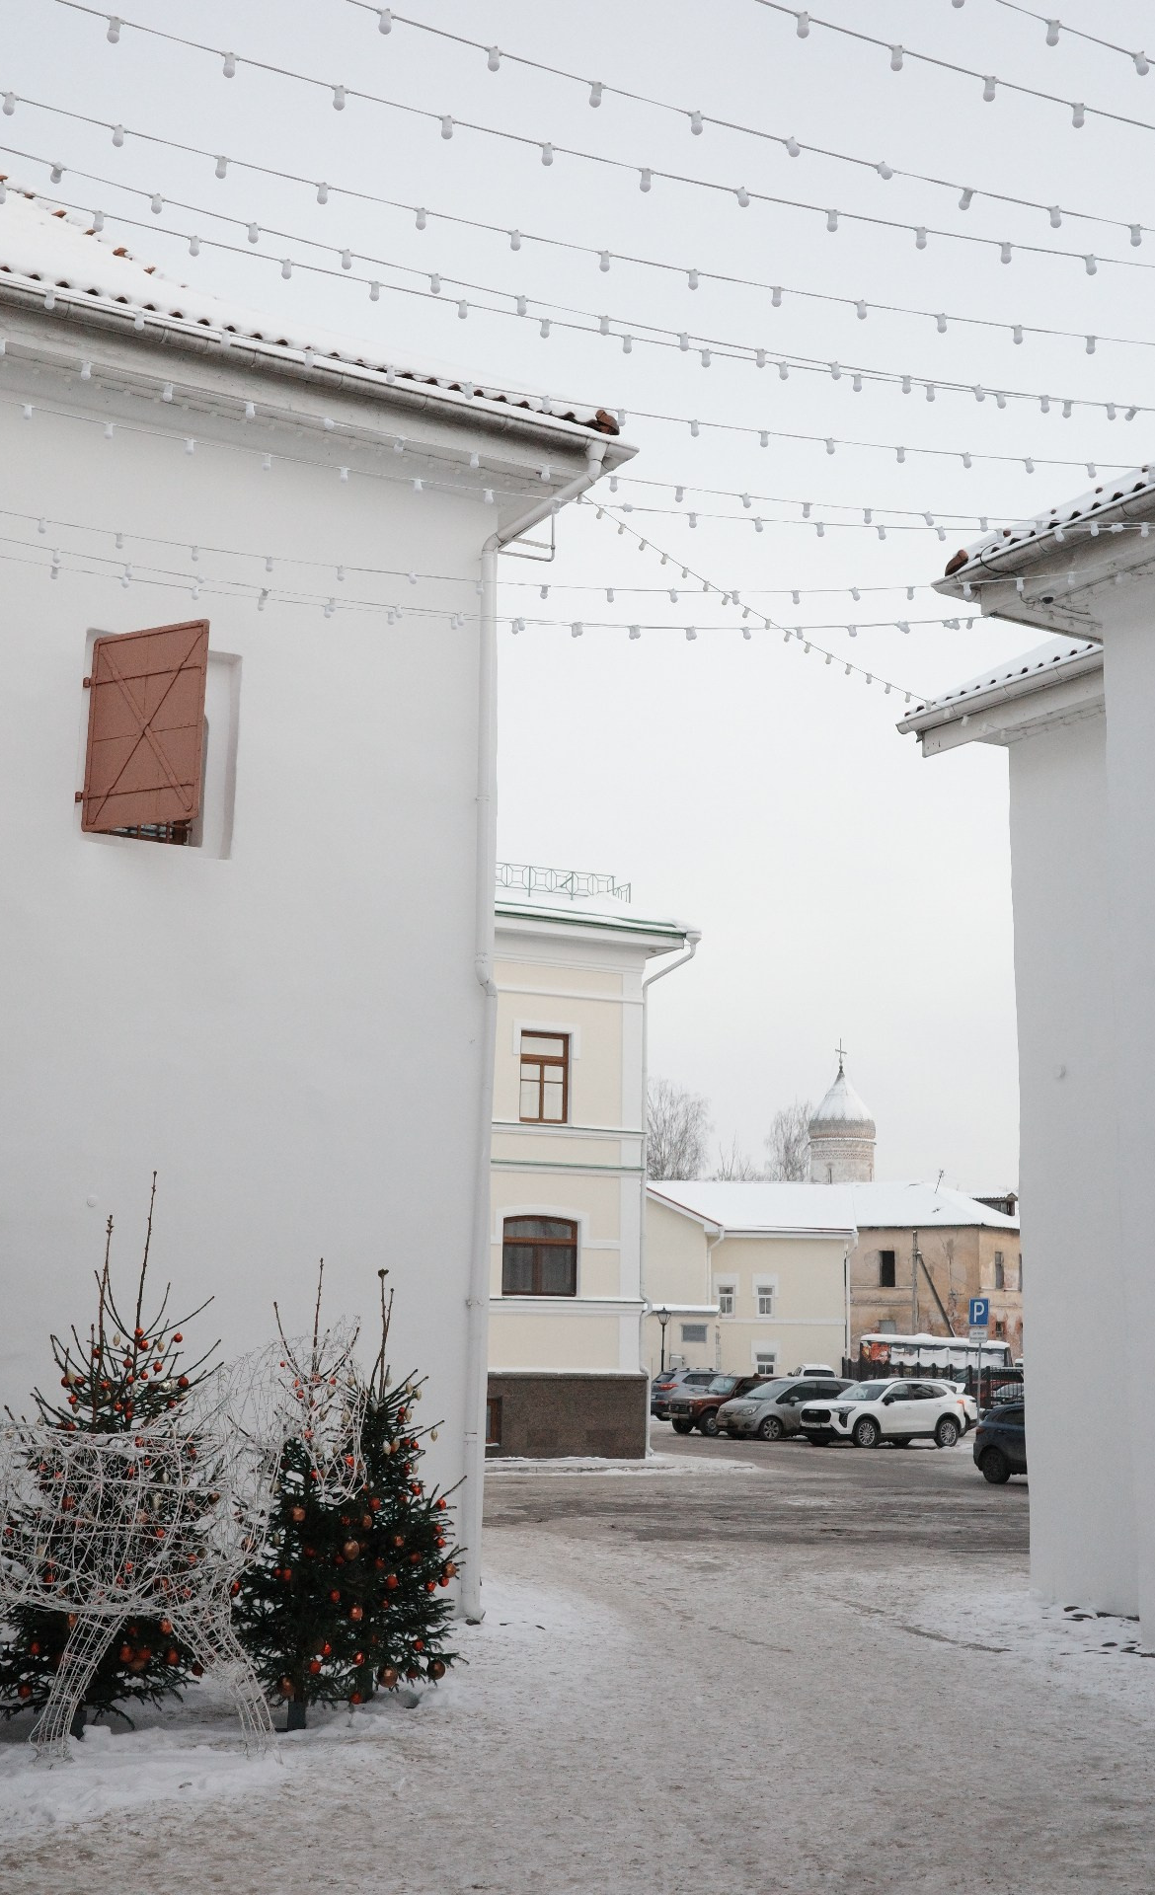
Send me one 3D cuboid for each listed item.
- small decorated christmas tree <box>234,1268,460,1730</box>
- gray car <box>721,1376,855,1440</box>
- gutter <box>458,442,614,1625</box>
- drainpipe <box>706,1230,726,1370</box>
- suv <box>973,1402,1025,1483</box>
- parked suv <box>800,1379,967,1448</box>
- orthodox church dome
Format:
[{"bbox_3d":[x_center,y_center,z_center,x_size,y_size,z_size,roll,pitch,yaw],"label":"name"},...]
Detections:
[{"bbox_3d":[-1.073,2.629,10.168,1.040,2.080,1.000,2,-11,-6],"label":"small decorated christmas tree"},{"bbox_3d":[5.730,12.463,57.000,4.290,1.600,1.810,7,-12,-31],"label":"gray car"},{"bbox_3d":[-0.322,0.435,14.809,0.600,8.300,0.870,7,-12,-29],"label":"gutter"},{"bbox_3d":[5.919,15.727,90.000,0.720,7.203,0.600,2,-11,-4],"label":"drainpipe"},{"bbox_3d":[9.054,8.862,37.756,1.820,1.600,4.400,7,-12,-29],"label":"suv"},{"bbox_3d":[7.468,11.420,51.828,4.470,1.620,1.840,8,-13,-35],"label":"parked suv"},{"bbox_3d":[17.955,11.564,143.000,4.529,9.963,4.529,0,-11,7],"label":"orthodox church dome"}]

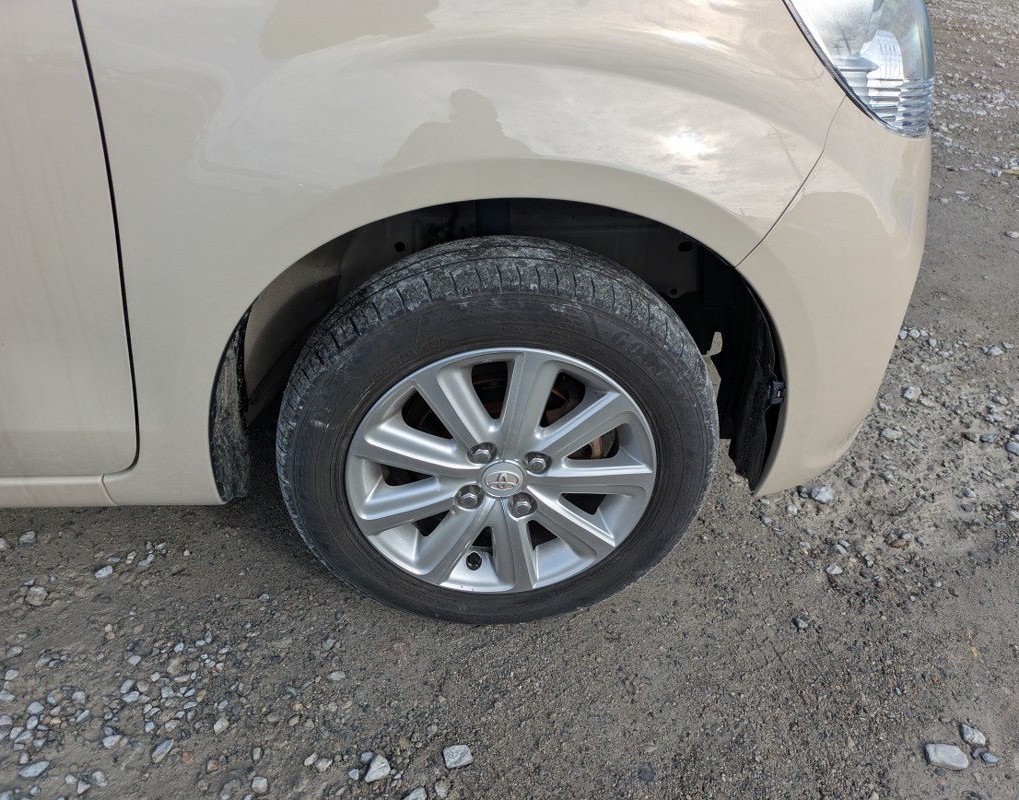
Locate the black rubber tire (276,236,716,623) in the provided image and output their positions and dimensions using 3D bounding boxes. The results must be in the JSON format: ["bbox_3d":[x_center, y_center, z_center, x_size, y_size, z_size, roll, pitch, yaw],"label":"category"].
[{"bbox_3d":[-0.012,0.063,1.028,0.571,0.563,0.172,0,33,-3],"label":"black rubber tire"}]

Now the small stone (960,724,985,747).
[{"bbox_3d":[0.596,0.432,0.989,0.021,0.014,0.032,-18,38,-28],"label":"small stone"}]

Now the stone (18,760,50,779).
[{"bbox_3d":[-0.567,0.442,0.921,0.032,0.013,0.016,-14,36,-23],"label":"stone"}]

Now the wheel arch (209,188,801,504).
[{"bbox_3d":[-0.009,-0.089,0.970,0.690,0.410,0.240,0,33,-3],"label":"wheel arch"}]

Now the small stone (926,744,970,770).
[{"bbox_3d":[0.546,0.445,0.960,0.054,0.019,0.034,7,33,9],"label":"small stone"}]

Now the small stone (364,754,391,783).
[{"bbox_3d":[-0.158,0.447,0.930,0.023,0.016,0.035,25,40,32],"label":"small stone"}]

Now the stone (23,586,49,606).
[{"bbox_3d":[-0.703,0.291,1.145,0.030,0.019,0.039,-24,41,-34],"label":"stone"}]

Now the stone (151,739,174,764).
[{"bbox_3d":[-0.425,0.431,0.944,0.015,0.012,0.032,16,35,21],"label":"stone"}]

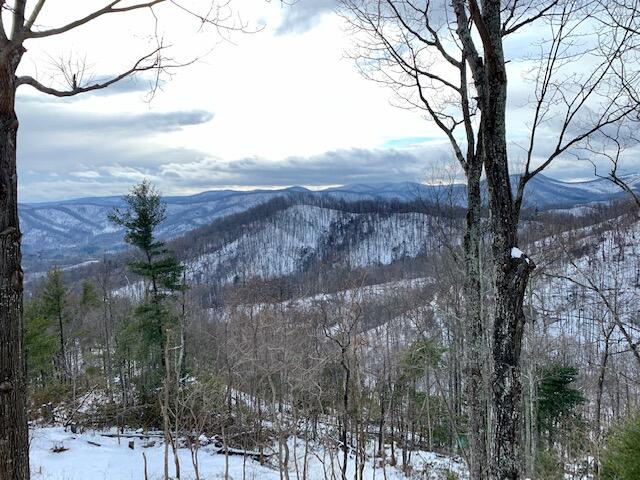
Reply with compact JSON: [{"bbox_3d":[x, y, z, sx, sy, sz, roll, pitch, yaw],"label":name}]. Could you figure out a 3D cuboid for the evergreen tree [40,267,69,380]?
[{"bbox_3d":[-19.884,6.291,36.000,2.100,8.700,2.100,0,5,0],"label":"evergreen tree"}]

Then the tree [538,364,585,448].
[{"bbox_3d":[12.057,8.313,24.000,2.200,4.350,2.200,0,5,0],"label":"tree"}]

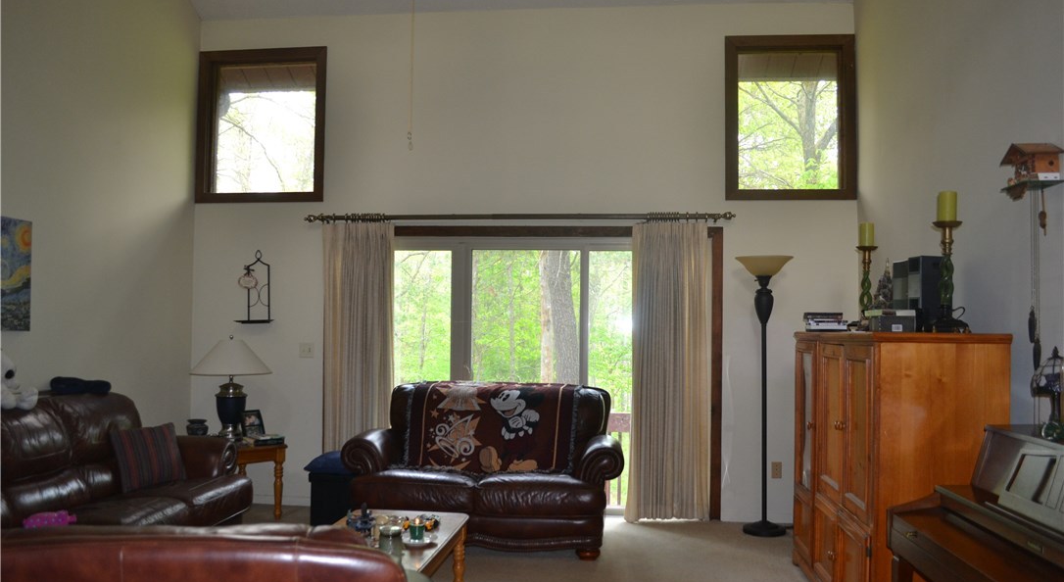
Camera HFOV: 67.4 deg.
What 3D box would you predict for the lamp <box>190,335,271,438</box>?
[{"bbox_3d":[-2.126,0.685,5.644,0.590,0.745,0.590,1,-2,6],"label":"lamp"}]

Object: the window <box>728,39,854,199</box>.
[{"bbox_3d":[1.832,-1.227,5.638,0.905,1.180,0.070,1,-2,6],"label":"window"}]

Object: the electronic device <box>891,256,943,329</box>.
[{"bbox_3d":[1.864,0.029,3.809,0.145,0.364,0.270,1,-2,-7],"label":"electronic device"}]

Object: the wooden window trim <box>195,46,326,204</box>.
[{"bbox_3d":[-2.080,-1.270,6.129,1.035,1.188,0.100,0,-2,6],"label":"wooden window trim"}]

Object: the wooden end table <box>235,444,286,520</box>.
[{"bbox_3d":[-1.990,1.319,5.644,0.520,0.500,0.520,2,-3,-21],"label":"wooden end table"}]

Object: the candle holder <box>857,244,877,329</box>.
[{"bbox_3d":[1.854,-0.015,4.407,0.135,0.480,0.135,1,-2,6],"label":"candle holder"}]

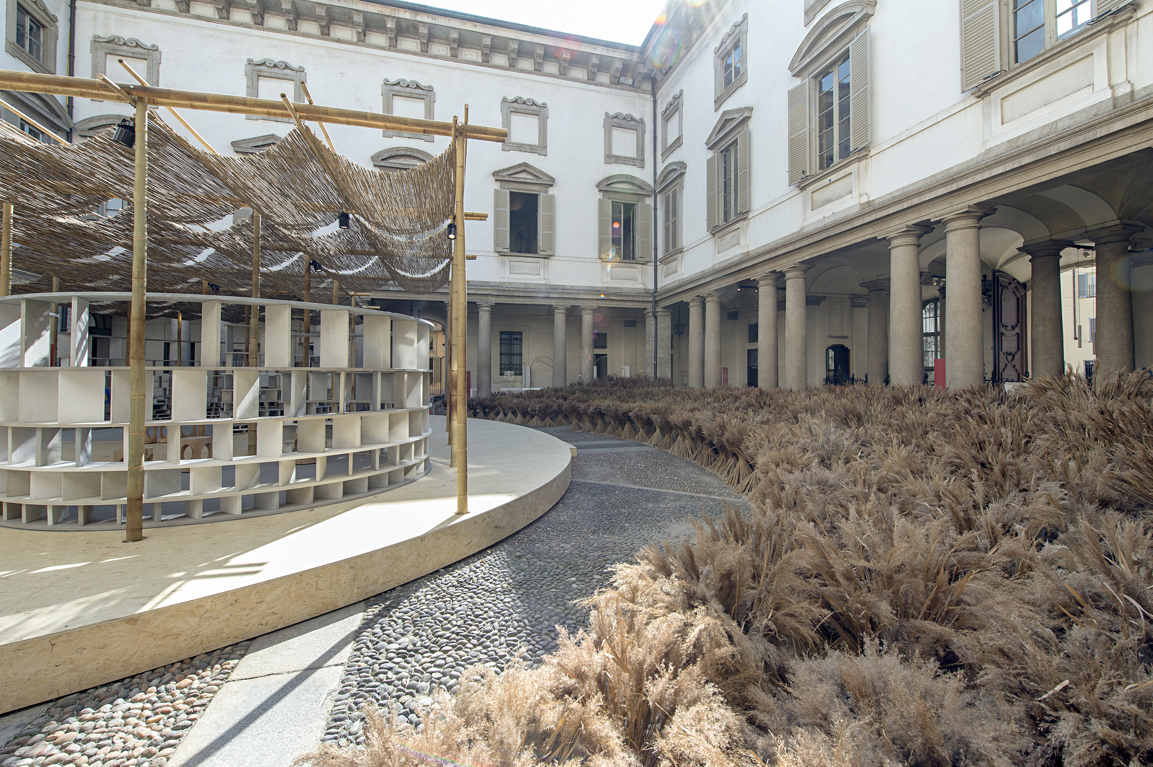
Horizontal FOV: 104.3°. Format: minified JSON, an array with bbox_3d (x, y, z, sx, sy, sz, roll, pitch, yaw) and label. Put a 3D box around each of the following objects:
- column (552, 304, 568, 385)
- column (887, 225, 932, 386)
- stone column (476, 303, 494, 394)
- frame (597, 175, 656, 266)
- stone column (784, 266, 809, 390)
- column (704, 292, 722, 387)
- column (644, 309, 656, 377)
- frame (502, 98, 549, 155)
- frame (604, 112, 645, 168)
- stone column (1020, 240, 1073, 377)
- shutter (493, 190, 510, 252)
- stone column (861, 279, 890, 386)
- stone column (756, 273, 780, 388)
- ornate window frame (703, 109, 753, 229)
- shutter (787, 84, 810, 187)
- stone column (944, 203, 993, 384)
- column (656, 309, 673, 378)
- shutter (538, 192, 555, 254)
[{"bbox_3d":[-0.822,-1.348,21.964,0.756,4.790,0.756,-1,1,0],"label":"column"},{"bbox_3d":[8.057,-1.249,10.931,0.756,4.790,0.756,-1,1,-16],"label":"column"},{"bbox_3d":[-4.291,-1.292,20.950,0.756,4.790,0.756,-1,1,-16],"label":"stone column"},{"bbox_3d":[2.343,-7.719,20.941,2.899,4.096,0.320,0,0,-16],"label":"frame"},{"bbox_3d":[6.478,-1.004,13.162,0.660,4.907,0.660,0,0,-16],"label":"stone column"},{"bbox_3d":[5.252,-1.032,17.300,0.660,4.963,0.660,0,0,-16],"label":"column"},{"bbox_3d":[3.798,-1.423,23.282,0.713,4.790,0.713,-1,1,-16],"label":"column"},{"bbox_3d":[-2.236,-11.334,19.626,2.079,2.466,0.250,0,0,-16],"label":"frame"},{"bbox_3d":[2.477,-12.210,22.408,2.232,2.480,0.200,-1,1,-16],"label":"frame"},{"bbox_3d":[13.001,-1.329,12.357,0.756,4.790,0.756,-1,1,-16],"label":"stone column"},{"bbox_3d":[-3.194,-7.007,19.342,0.699,2.668,0.080,0,0,-16],"label":"shutter"},{"bbox_3d":[10.030,-1.020,15.022,0.660,4.940,0.660,0,0,-16],"label":"stone column"},{"bbox_3d":[6.128,-1.031,14.344,0.660,4.961,0.660,0,0,-16],"label":"stone column"},{"bbox_3d":[5.327,-7.493,15.611,0.320,4.096,2.527,0,0,-16],"label":"ornate window frame"},{"bbox_3d":[6.806,-7.637,13.709,0.070,2.957,0.645,-1,1,-29],"label":"shutter"},{"bbox_3d":[8.416,-1.231,9.706,0.756,4.790,0.756,-1,1,-16],"label":"stone column"},{"bbox_3d":[4.158,-1.062,21.692,0.720,5.023,0.720,0,0,-16],"label":"column"},{"bbox_3d":[-1.277,-7.079,19.910,0.741,2.710,0.080,0,0,-16],"label":"shutter"}]

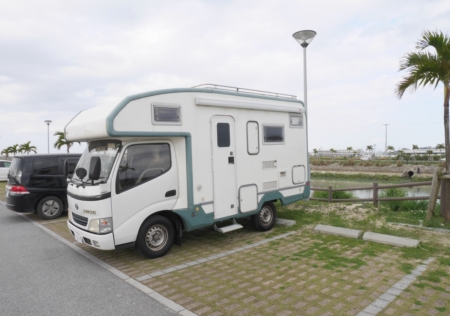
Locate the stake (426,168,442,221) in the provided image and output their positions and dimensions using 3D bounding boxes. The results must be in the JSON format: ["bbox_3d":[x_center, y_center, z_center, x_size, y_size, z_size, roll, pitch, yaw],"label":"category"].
[{"bbox_3d":[4.828,0.855,7.250,0.120,1.240,0.120,11,-2,-43],"label":"stake"}]

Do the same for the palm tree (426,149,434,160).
[{"bbox_3d":[51.342,-1.012,78.000,1.700,2.900,1.700,-1,0,-43],"label":"palm tree"}]

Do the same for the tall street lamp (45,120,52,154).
[{"bbox_3d":[-18.625,-0.953,33.000,0.800,5.650,0.800,-1,0,-43],"label":"tall street lamp"}]

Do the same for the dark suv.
[{"bbox_3d":[-4.067,0.746,9.937,4.650,1.780,1.720,-1,0,-42],"label":"dark suv"}]

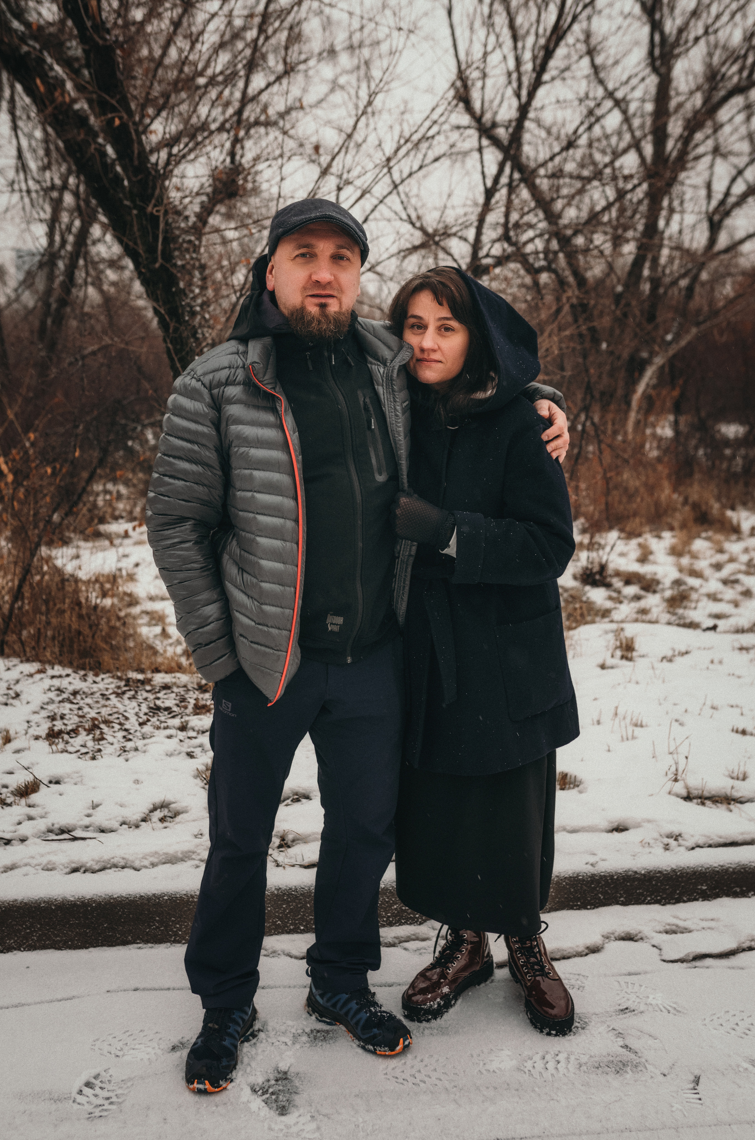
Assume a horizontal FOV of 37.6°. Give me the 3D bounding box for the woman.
[{"bbox_3d":[0.230,0.168,2.502,0.480,1.666,0.400,2,6,23],"label":"woman"}]

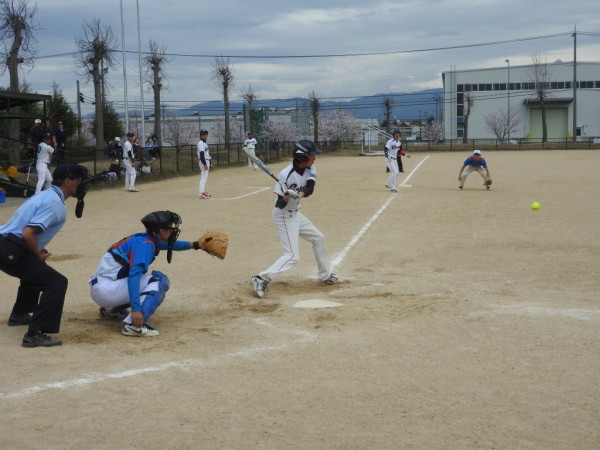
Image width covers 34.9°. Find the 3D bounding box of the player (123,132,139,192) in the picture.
[{"bbox_3d":[-4.760,-1.752,26.666,0.420,1.660,0.500,0,6,12],"label":"player"}]

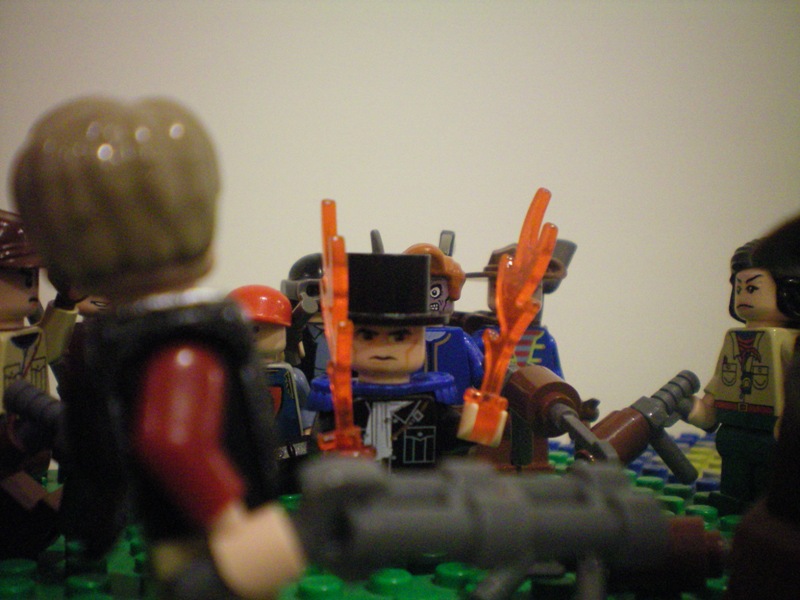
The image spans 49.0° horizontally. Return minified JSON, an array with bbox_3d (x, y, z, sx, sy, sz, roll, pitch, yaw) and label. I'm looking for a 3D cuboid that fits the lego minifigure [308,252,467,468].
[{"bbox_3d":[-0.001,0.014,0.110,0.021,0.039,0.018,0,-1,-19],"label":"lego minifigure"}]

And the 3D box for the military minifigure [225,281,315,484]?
[{"bbox_3d":[-0.024,0.016,0.150,0.021,0.037,0.013,0,-1,-20],"label":"military minifigure"}]

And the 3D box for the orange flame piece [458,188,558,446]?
[{"bbox_3d":[0.013,0.002,0.103,0.007,0.030,0.004,13,-1,-11],"label":"orange flame piece"}]

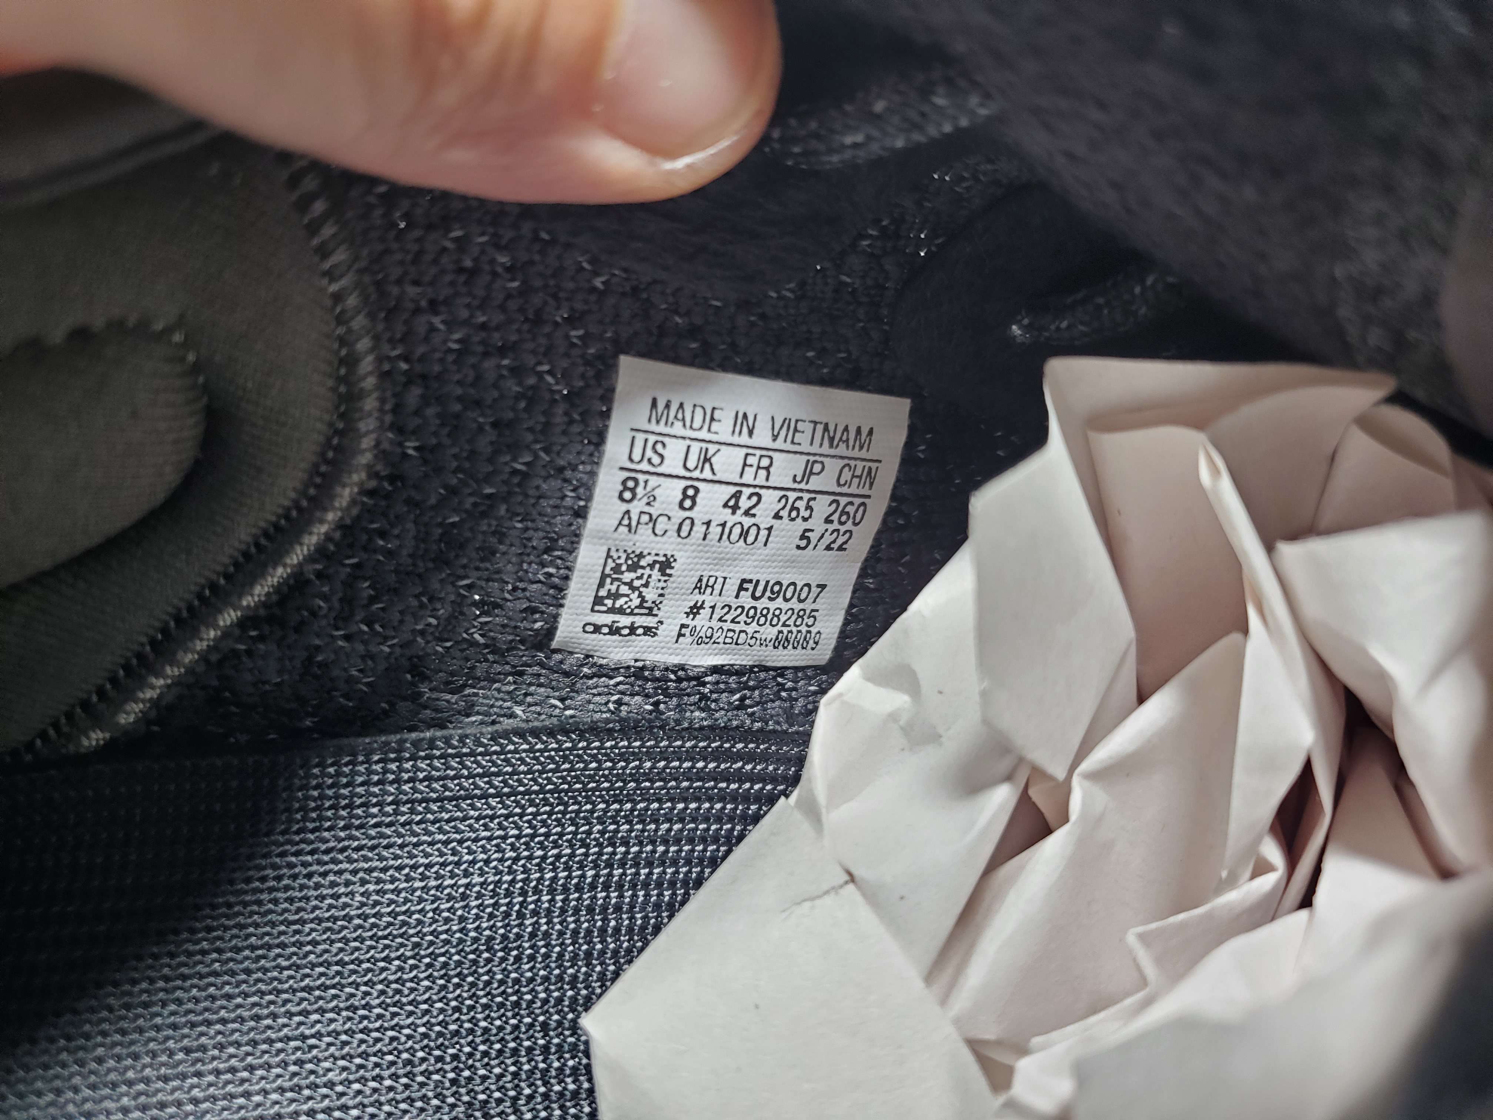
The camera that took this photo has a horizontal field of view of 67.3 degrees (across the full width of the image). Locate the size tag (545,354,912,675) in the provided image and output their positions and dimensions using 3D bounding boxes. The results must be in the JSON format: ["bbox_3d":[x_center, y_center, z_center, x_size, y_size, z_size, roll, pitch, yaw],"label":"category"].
[{"bbox_3d":[-0.001,-0.003,0.095,0.026,0.026,0.002,5,26,-23],"label":"size tag"}]

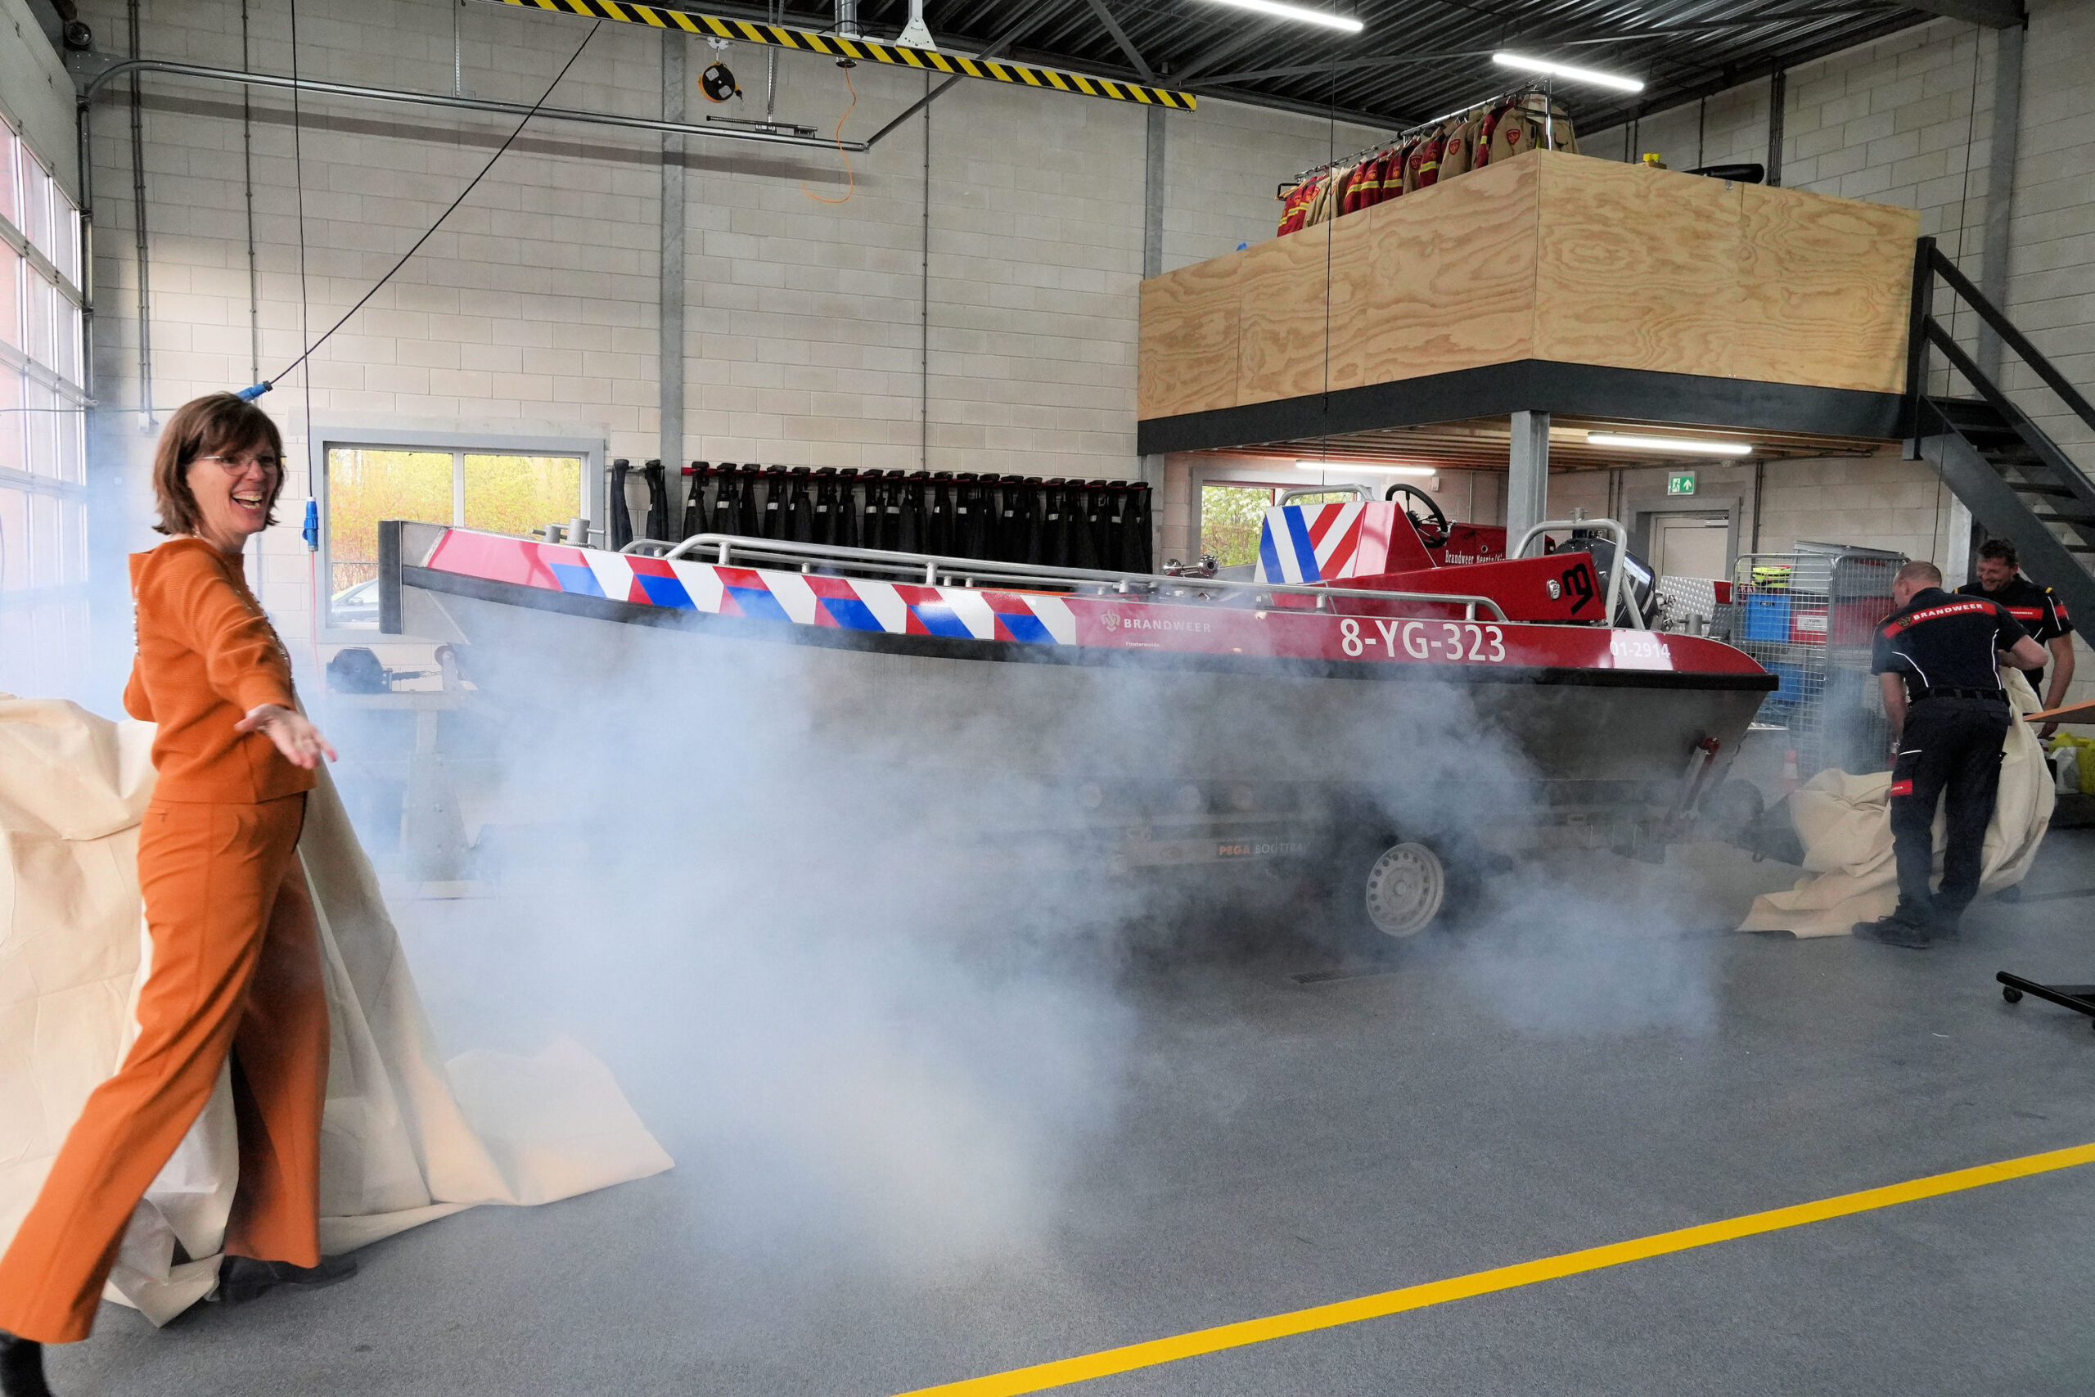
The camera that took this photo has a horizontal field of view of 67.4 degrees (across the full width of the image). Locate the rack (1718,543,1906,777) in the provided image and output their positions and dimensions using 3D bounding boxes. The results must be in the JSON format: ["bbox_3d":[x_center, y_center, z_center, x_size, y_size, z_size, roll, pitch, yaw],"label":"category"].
[{"bbox_3d":[5.357,-0.146,10.977,0.730,1.732,0.780,-1,6,-24],"label":"rack"}]

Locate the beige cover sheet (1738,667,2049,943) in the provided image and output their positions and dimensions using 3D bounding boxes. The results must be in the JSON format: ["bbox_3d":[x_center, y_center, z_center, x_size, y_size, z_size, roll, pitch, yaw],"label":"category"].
[{"bbox_3d":[3.989,0.423,7.389,1.400,1.200,1.250,3,6,24],"label":"beige cover sheet"}]

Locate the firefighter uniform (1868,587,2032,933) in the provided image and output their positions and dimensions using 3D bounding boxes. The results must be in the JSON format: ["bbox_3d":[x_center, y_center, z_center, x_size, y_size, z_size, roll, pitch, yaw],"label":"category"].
[{"bbox_3d":[4.066,0.258,7.120,0.580,1.480,0.450,2,5,8],"label":"firefighter uniform"}]

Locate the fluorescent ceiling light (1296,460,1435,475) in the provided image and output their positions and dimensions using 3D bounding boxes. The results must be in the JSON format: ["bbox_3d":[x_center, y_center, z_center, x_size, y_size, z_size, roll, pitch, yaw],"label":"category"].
[{"bbox_3d":[2.837,-2.028,13.900,1.570,0.090,0.100,-1,6,-24],"label":"fluorescent ceiling light"}]

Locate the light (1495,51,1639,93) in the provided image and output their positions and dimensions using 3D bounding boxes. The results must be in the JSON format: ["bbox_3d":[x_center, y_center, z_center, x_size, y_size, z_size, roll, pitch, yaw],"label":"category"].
[{"bbox_3d":[4.219,-5.042,12.668,1.570,0.090,0.100,-1,6,-24],"label":"light"}]

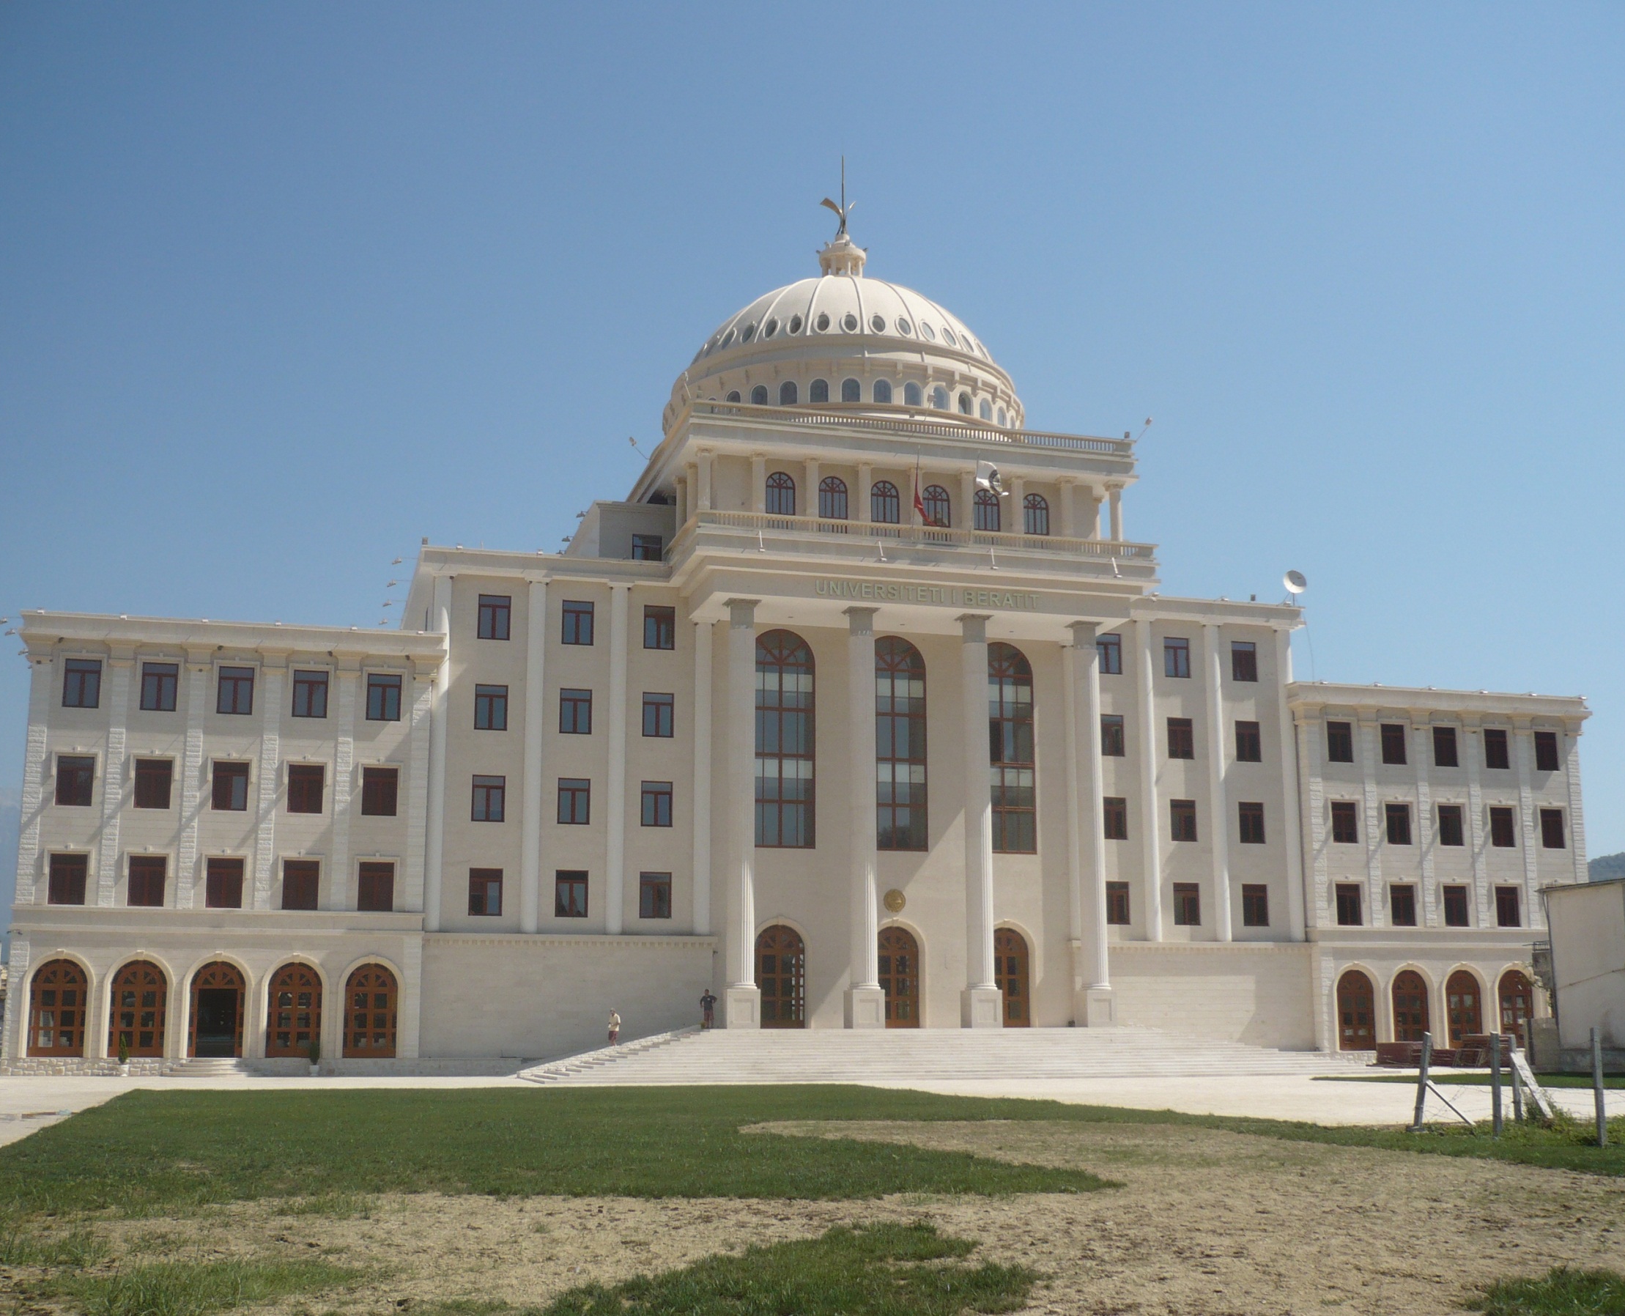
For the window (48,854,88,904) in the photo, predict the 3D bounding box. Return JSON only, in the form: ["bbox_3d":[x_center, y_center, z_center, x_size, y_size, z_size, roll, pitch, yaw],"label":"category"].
[{"bbox_3d":[-31.950,9.485,76.010,1.490,2.140,0.200,3,-12,-15],"label":"window"}]

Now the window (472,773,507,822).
[{"bbox_3d":[-15.146,6.552,82.864,1.551,2.211,0.200,3,-12,-15],"label":"window"}]

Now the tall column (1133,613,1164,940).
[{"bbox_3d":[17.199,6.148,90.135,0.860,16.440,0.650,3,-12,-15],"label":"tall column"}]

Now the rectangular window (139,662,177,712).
[{"bbox_3d":[-28.966,1.275,78.592,1.490,2.140,0.200,3,-12,-15],"label":"rectangular window"}]

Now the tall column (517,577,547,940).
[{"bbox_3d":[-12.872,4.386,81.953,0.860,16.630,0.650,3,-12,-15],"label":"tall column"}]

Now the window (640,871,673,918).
[{"bbox_3d":[-7.464,11.240,84.089,1.551,2.211,0.200,3,-12,-15],"label":"window"}]

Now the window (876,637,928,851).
[{"bbox_3d":[3.983,4.139,87.119,3.500,10.670,0.250,3,-12,-15],"label":"window"}]

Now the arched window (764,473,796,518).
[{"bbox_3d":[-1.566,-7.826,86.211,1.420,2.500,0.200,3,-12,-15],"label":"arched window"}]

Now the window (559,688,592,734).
[{"bbox_3d":[-11.072,2.518,83.182,1.464,2.109,0.200,3,-12,-15],"label":"window"}]

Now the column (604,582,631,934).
[{"bbox_3d":[-9.496,4.690,86.337,0.906,17.186,0.532,3,-11,-16],"label":"column"}]

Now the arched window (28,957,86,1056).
[{"bbox_3d":[-31.920,14.759,74.907,2.280,4.100,0.250,3,-12,-15],"label":"arched window"}]

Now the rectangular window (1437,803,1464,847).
[{"bbox_3d":[34.305,8.944,95.275,1.490,2.140,0.200,3,-12,-15],"label":"rectangular window"}]

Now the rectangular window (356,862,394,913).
[{"bbox_3d":[-19.279,10.100,78.335,1.444,2.077,0.200,3,-12,-16],"label":"rectangular window"}]

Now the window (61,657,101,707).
[{"bbox_3d":[-32.188,1.115,78.172,1.551,2.211,0.200,3,-12,-15],"label":"window"}]

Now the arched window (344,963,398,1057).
[{"bbox_3d":[-19.530,15.563,78.374,2.280,4.100,0.250,3,-12,-15],"label":"arched window"}]

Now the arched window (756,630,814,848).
[{"bbox_3d":[-1.460,3.787,84.343,3.312,10.533,0.250,3,-12,-15],"label":"arched window"}]

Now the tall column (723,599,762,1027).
[{"bbox_3d":[-3.195,6.953,80.374,1.491,19.256,1.491,3,-12,-16],"label":"tall column"}]

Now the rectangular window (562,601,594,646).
[{"bbox_3d":[-11.535,-1.743,87.309,1.523,2.175,0.200,3,-11,-16],"label":"rectangular window"}]

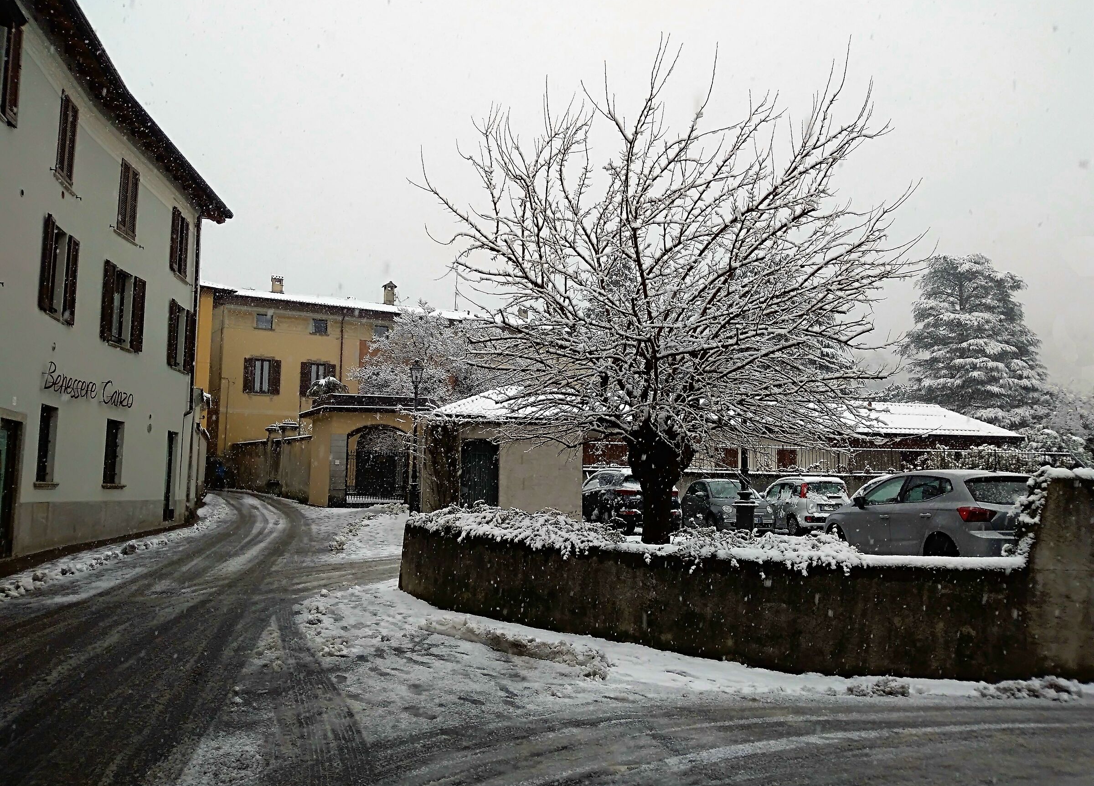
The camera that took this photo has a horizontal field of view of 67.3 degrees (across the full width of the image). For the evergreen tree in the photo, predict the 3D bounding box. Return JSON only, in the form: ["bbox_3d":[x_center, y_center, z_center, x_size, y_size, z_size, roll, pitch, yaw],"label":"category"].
[{"bbox_3d":[28.933,-1.103,55.496,10.300,17.100,10.300,-2,-7,27],"label":"evergreen tree"}]

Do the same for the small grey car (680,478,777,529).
[{"bbox_3d":[4.987,3.159,23.000,1.630,1.500,3.570,2,-6,-11],"label":"small grey car"}]

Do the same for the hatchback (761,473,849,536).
[{"bbox_3d":[7.303,3.212,23.600,1.650,1.570,3.670,2,-6,-9],"label":"hatchback"}]

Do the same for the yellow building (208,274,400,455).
[{"bbox_3d":[-11.607,0.154,41.406,10.500,10.100,8.000,5,-7,-32],"label":"yellow building"}]

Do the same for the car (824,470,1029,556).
[{"bbox_3d":[5.576,1.872,11.750,1.780,1.450,4.060,2,-6,-11],"label":"car"}]

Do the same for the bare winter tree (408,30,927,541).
[{"bbox_3d":[1.589,-1.216,10.700,6.200,7.008,6.000,0,-6,8],"label":"bare winter tree"}]

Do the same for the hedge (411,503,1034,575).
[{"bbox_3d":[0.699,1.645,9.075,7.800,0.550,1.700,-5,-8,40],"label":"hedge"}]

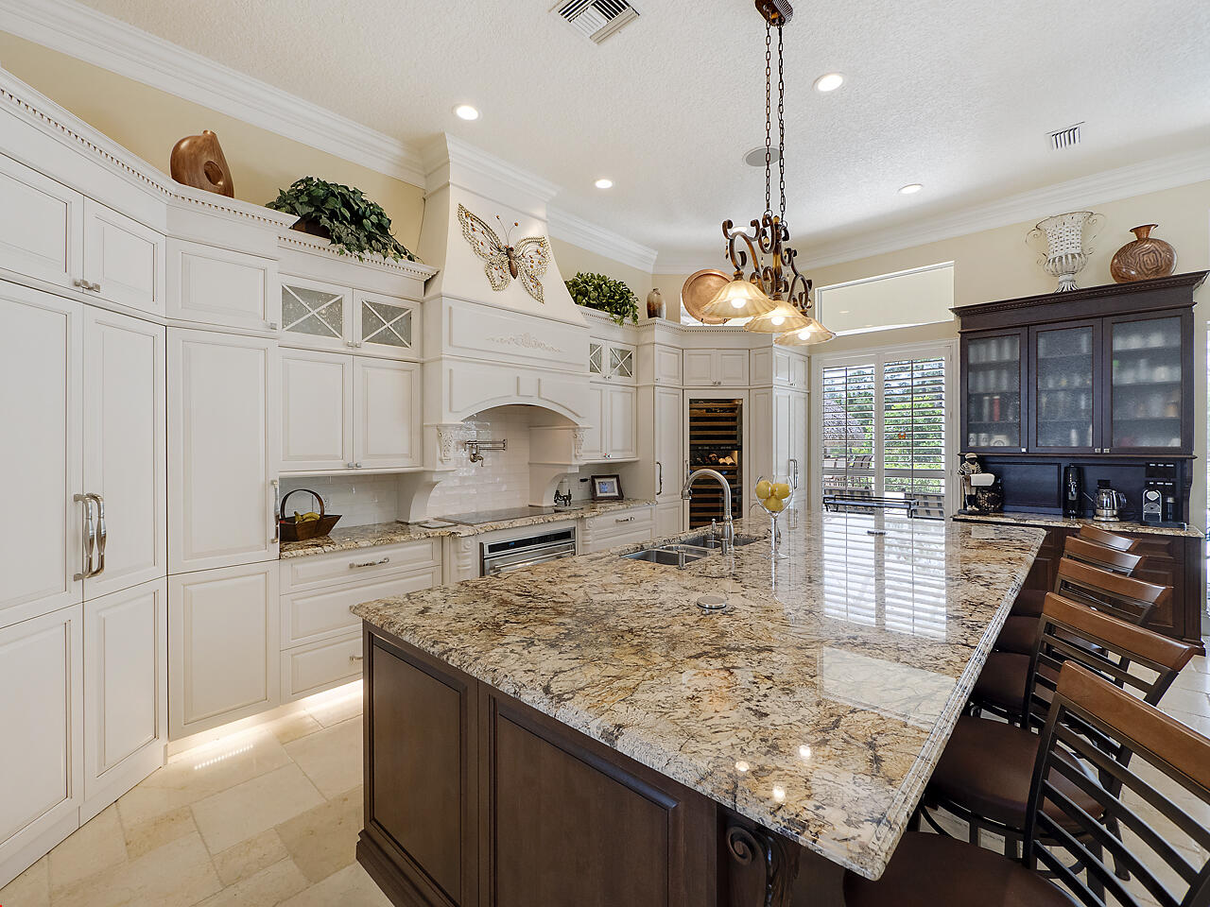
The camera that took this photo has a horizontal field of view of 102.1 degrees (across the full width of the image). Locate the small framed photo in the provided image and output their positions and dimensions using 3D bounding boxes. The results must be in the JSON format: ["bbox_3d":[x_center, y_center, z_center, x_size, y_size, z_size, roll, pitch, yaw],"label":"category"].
[{"bbox_3d":[0.023,0.333,4.720,0.305,0.250,0.060,0,-11,-20],"label":"small framed photo"}]

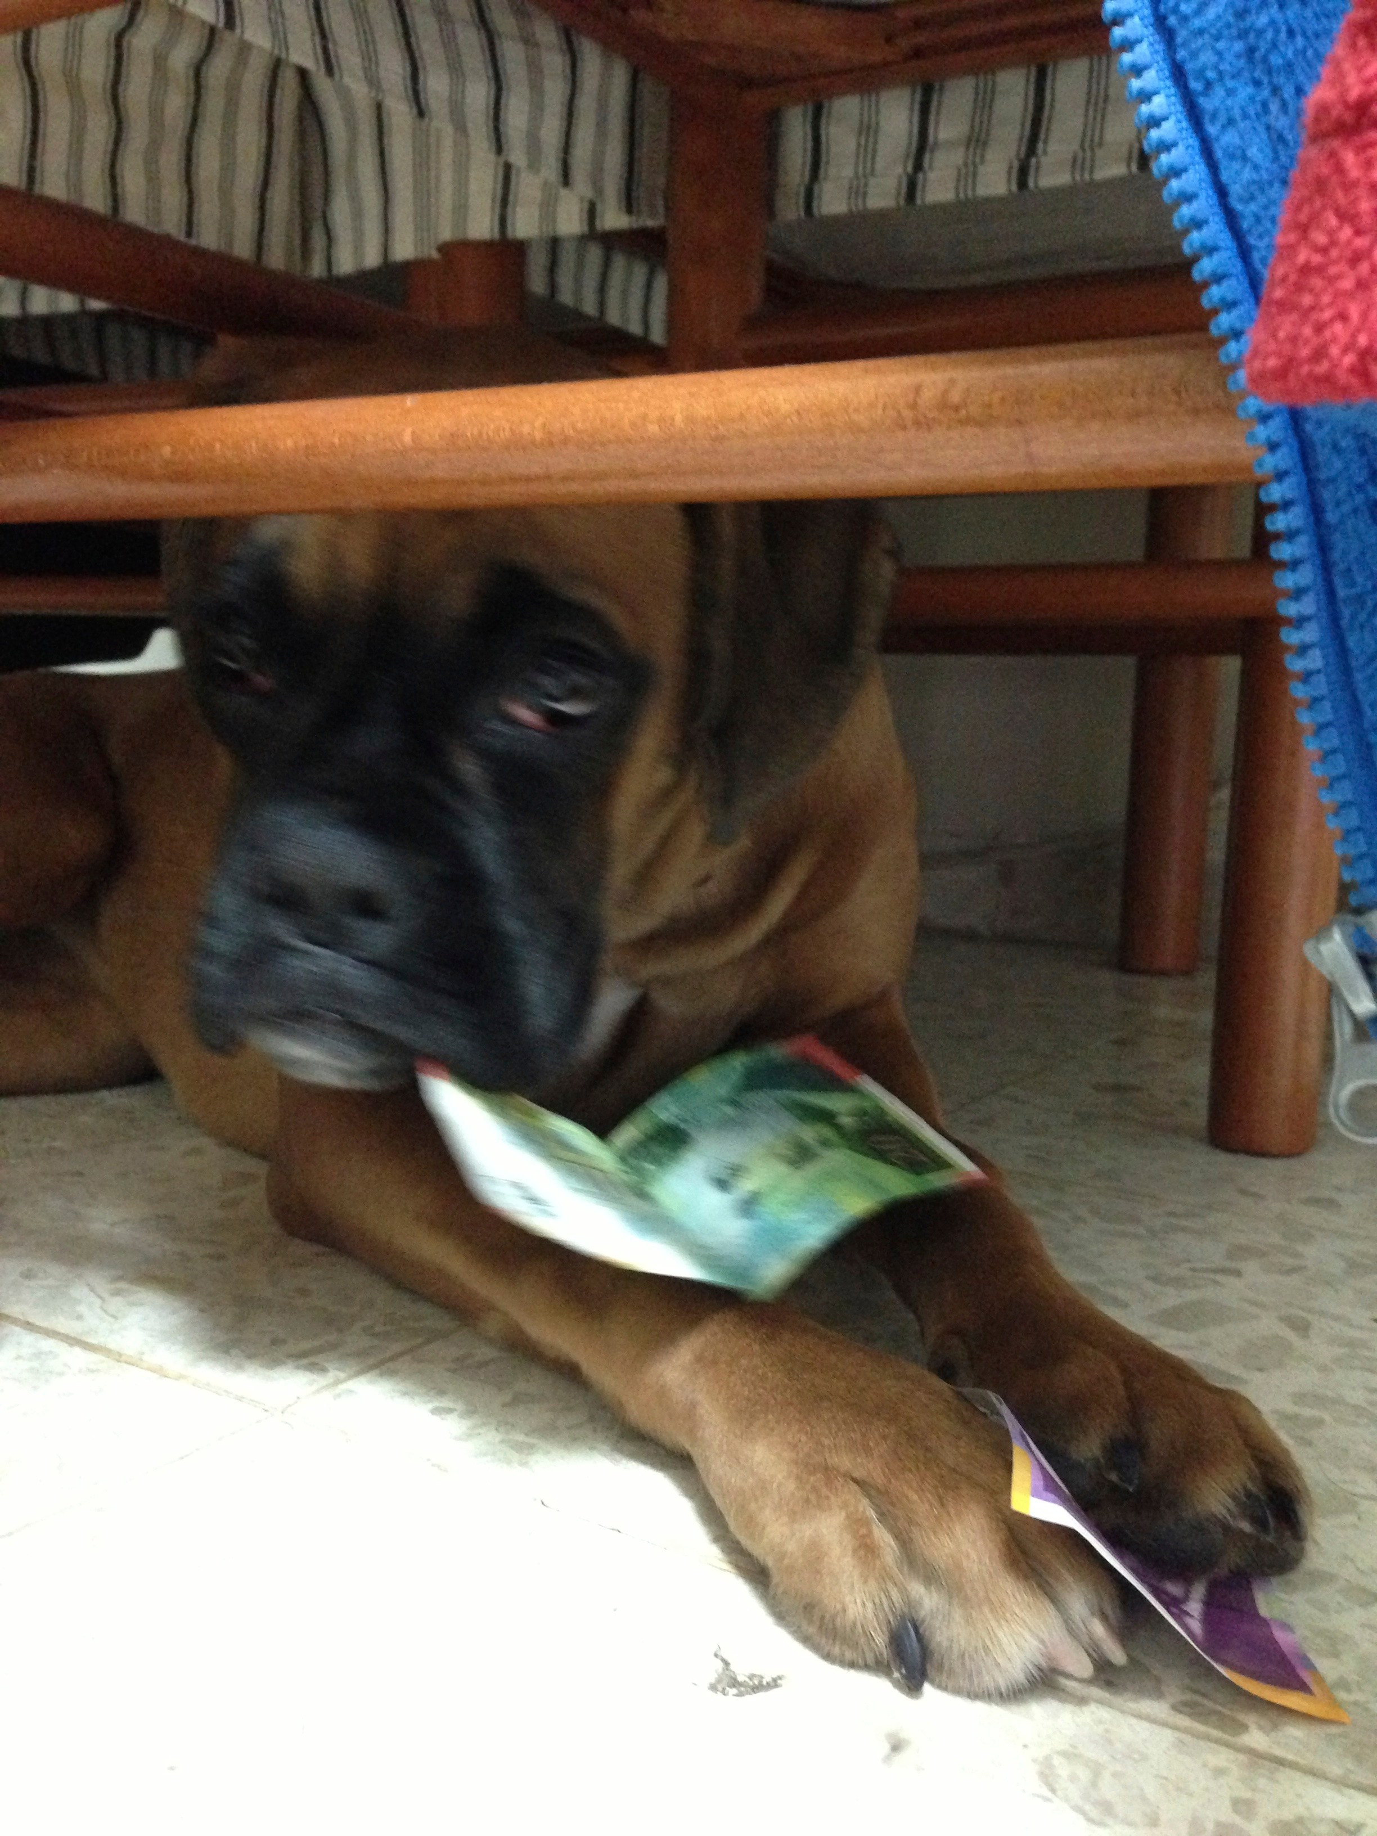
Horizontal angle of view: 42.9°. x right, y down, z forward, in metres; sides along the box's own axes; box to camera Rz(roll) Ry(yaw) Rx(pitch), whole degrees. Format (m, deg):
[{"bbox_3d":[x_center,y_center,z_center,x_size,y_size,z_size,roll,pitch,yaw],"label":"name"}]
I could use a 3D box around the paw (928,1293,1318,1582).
[{"bbox_3d":[0.098,0.115,0.411,0.062,0.043,0.116,-1,8,-20],"label":"paw"}]

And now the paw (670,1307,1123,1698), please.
[{"bbox_3d":[0.039,0.117,0.373,0.064,0.045,0.128,-1,8,-23],"label":"paw"}]

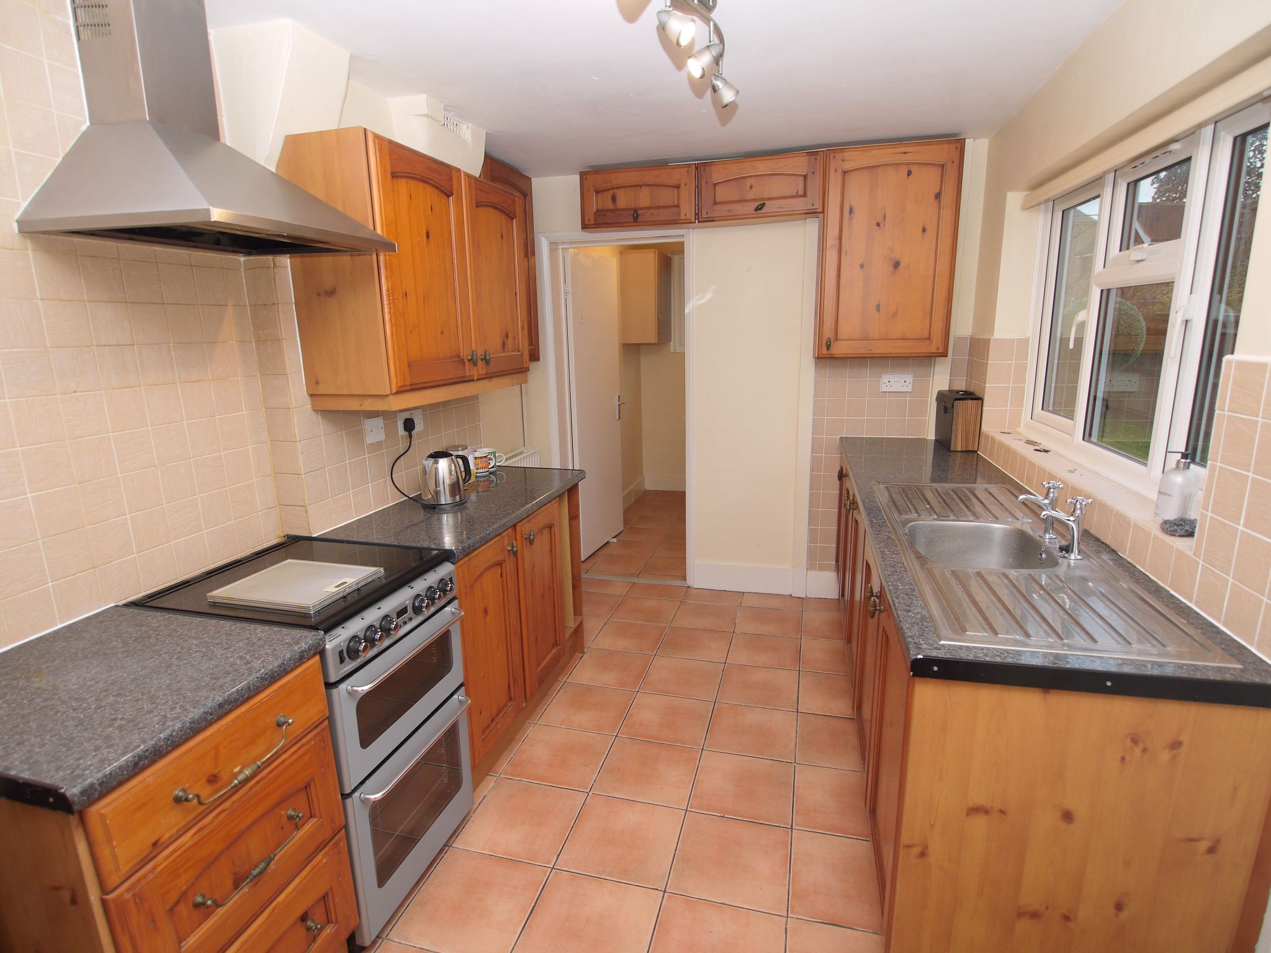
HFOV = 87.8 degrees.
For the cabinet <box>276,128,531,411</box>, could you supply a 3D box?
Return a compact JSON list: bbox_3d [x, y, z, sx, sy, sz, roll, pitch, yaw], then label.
[{"bbox_3d":[-0.724,-0.678,2.374,0.295,0.769,1.002,2,13,15],"label":"cabinet"}]

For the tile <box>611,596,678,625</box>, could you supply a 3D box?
[{"bbox_3d":[0.059,0.741,3.644,0.328,0.010,0.328,3,13,15],"label":"tile"}]

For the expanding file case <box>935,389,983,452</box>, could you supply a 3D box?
[{"bbox_3d":[1.547,-0.271,3.171,0.120,0.250,0.320,2,13,11],"label":"expanding file case"}]

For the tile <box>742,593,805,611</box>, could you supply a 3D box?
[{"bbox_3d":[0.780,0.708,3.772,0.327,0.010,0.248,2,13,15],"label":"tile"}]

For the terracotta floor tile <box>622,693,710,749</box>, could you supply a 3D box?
[{"bbox_3d":[0.133,0.969,2.644,0.327,0.010,0.327,2,13,15],"label":"terracotta floor tile"}]

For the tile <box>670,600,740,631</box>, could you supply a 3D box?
[{"bbox_3d":[0.381,0.752,3.547,0.325,0.010,0.325,2,13,15],"label":"tile"}]

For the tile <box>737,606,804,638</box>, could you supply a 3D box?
[{"bbox_3d":[0.706,0.770,3.497,0.327,0.010,0.327,2,13,15],"label":"tile"}]

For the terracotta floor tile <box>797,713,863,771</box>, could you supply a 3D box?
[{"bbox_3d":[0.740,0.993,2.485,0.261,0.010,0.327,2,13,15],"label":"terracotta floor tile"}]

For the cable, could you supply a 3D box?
[{"bbox_3d":[-0.819,-0.047,2.420,0.120,0.285,0.170,2,13,15],"label":"cable"}]

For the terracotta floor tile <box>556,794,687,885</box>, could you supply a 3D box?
[{"bbox_3d":[-0.037,1.115,2.033,0.328,0.010,0.328,3,13,15],"label":"terracotta floor tile"}]

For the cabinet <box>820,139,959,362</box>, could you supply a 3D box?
[{"bbox_3d":[1.207,-1.062,3.200,0.600,0.945,0.235,3,13,15],"label":"cabinet"}]

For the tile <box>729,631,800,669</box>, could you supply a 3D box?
[{"bbox_3d":[0.620,0.842,3.169,0.328,0.010,0.328,3,13,15],"label":"tile"}]

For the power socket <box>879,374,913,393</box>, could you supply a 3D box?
[{"bbox_3d":[1.355,-0.481,3.431,0.148,0.087,0.012,2,13,15],"label":"power socket"}]

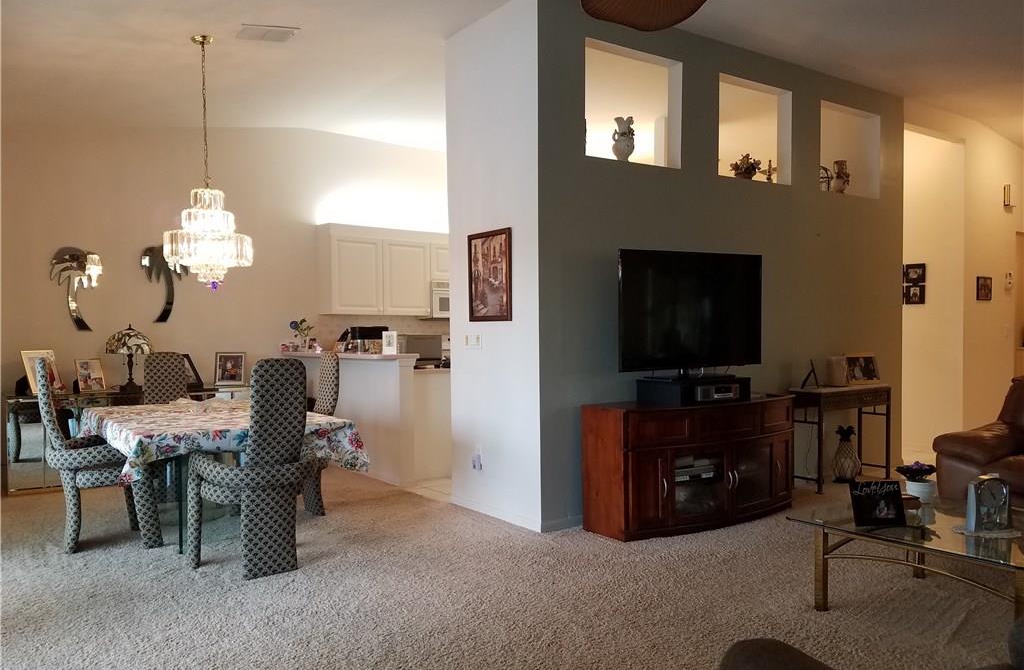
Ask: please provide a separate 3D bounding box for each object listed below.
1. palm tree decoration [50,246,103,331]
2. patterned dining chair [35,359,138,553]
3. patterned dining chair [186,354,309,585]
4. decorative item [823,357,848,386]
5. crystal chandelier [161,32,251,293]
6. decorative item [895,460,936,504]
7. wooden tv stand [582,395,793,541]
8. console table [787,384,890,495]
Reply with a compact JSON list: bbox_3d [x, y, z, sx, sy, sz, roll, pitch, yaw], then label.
[{"bbox_3d":[-3.708,-0.392,6.549,0.390,0.715,0.030,-1,1,-34],"label":"palm tree decoration"},{"bbox_3d":[-2.410,0.679,4.488,0.616,1.103,0.558,-1,1,-35],"label":"patterned dining chair"},{"bbox_3d":[-1.344,0.683,4.135,0.640,1.120,0.600,-1,1,-34],"label":"patterned dining chair"},{"bbox_3d":[2.627,0.294,6.231,0.170,0.250,0.140,-1,1,-35],"label":"decorative item"},{"bbox_3d":[-1.859,-1.055,4.696,0.520,1.530,0.520,-1,1,-34],"label":"crystal chandelier"},{"bbox_3d":[2.030,0.733,3.847,0.180,0.200,0.180,-1,1,-34],"label":"decorative item"},{"bbox_3d":[1.226,0.824,5.054,1.530,0.780,0.500,-1,1,-34],"label":"wooden tv stand"},{"bbox_3d":[2.628,0.810,6.162,1.000,0.760,0.350,-1,1,-34],"label":"console table"}]

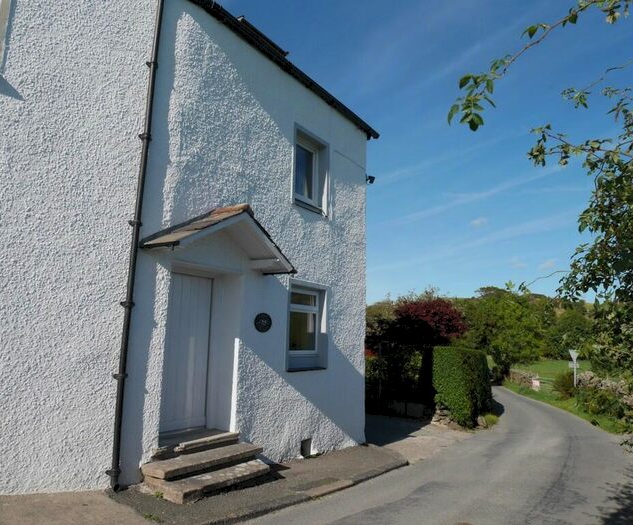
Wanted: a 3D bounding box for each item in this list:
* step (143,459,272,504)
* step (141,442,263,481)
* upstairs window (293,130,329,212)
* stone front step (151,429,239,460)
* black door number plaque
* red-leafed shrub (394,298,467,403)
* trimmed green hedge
[{"bbox_3d":[-1.090,2.314,5.184,0.648,0.130,1.361,-5,-12,34],"label":"step"},{"bbox_3d":[-1.209,2.213,5.446,0.432,0.086,1.512,-5,-12,34],"label":"step"},{"bbox_3d":[-0.178,-1.456,8.037,0.194,1.231,0.875,-5,-12,34],"label":"upstairs window"},{"bbox_3d":[-1.466,2.128,5.714,0.540,0.135,1.220,-5,-12,34],"label":"stone front step"},{"bbox_3d":[-0.726,0.829,6.692,0.022,0.275,0.373,-5,-12,34],"label":"black door number plaque"},{"bbox_3d":[3.402,2.656,14.472,1.944,3.024,2.052,-5,-12,34],"label":"red-leafed shrub"},{"bbox_3d":[3.683,3.131,12.426,1.015,1.814,1.728,-5,-12,34],"label":"trimmed green hedge"}]

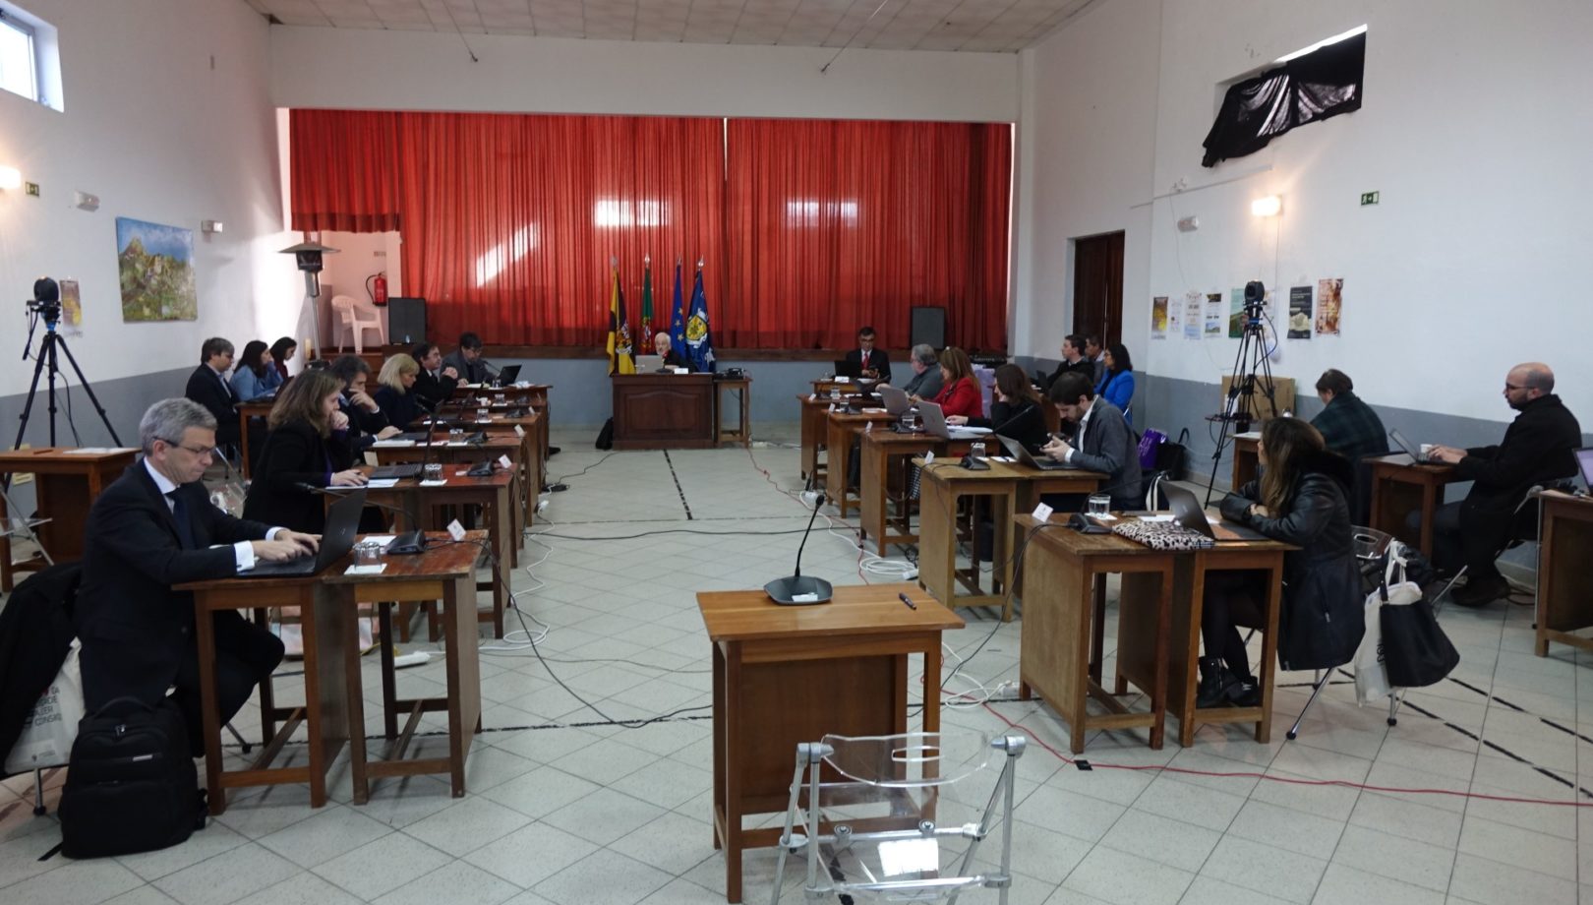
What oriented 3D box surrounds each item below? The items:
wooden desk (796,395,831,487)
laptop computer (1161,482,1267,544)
[{"bbox_3d":[0.283,-0.084,9.977,0.440,0.775,0.690,-1,8,-10],"label":"wooden desk"},{"bbox_3d":[1.597,0.216,4.064,0.320,0.190,0.295,0,8,-4],"label":"laptop computer"}]

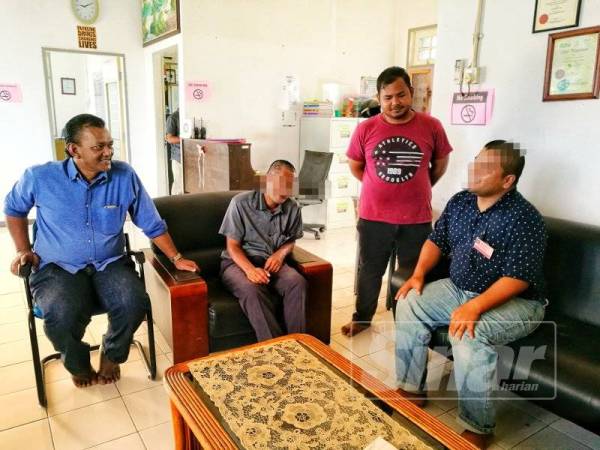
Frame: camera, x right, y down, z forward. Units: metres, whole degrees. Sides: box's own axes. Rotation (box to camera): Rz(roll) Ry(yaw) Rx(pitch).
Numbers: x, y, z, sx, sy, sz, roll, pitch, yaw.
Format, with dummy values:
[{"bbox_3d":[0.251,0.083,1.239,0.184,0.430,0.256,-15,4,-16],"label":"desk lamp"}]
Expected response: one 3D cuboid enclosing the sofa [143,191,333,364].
[{"bbox_3d":[-0.405,0.263,2.778,0.903,0.836,0.794,-6,14,-28],"label":"sofa"}]

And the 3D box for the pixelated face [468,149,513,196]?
[{"bbox_3d":[0.786,-0.216,1.930,0.140,0.200,0.150,-4,13,-21],"label":"pixelated face"}]

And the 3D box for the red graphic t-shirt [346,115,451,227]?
[{"bbox_3d":[0.561,-0.332,2.680,0.570,0.620,0.280,3,12,9],"label":"red graphic t-shirt"}]

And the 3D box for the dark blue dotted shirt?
[{"bbox_3d":[0.829,0.096,2.080,0.310,0.500,0.480,-9,16,-38],"label":"dark blue dotted shirt"}]

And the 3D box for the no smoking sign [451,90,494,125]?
[{"bbox_3d":[1.029,-0.703,2.800,0.012,0.210,0.300,-7,14,-33],"label":"no smoking sign"}]

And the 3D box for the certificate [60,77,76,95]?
[{"bbox_3d":[-4.254,-2.558,8.600,0.230,0.300,0.025,-7,14,-33],"label":"certificate"}]

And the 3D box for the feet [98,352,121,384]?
[{"bbox_3d":[-0.997,0.708,2.407,0.100,0.110,0.240,-5,14,-26],"label":"feet"}]

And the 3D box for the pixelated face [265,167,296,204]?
[{"bbox_3d":[-0.113,-0.235,2.720,0.165,0.210,0.140,-3,25,-20],"label":"pixelated face"}]

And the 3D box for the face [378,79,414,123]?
[{"bbox_3d":[0.516,-0.670,2.530,0.180,0.225,0.150,0,28,16],"label":"face"}]

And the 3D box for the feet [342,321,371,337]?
[{"bbox_3d":[0.367,0.615,2.904,0.230,0.085,0.100,-9,15,-39],"label":"feet"}]

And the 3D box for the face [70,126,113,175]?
[{"bbox_3d":[-0.945,-0.335,2.120,0.140,0.210,0.155,5,13,18],"label":"face"}]

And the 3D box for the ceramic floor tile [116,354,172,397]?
[{"bbox_3d":[-0.800,0.770,2.412,0.303,0.010,0.303,-7,15,-33],"label":"ceramic floor tile"}]

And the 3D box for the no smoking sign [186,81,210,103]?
[{"bbox_3d":[-1.133,-1.480,5.200,0.285,0.215,0.012,-7,14,-33],"label":"no smoking sign"}]

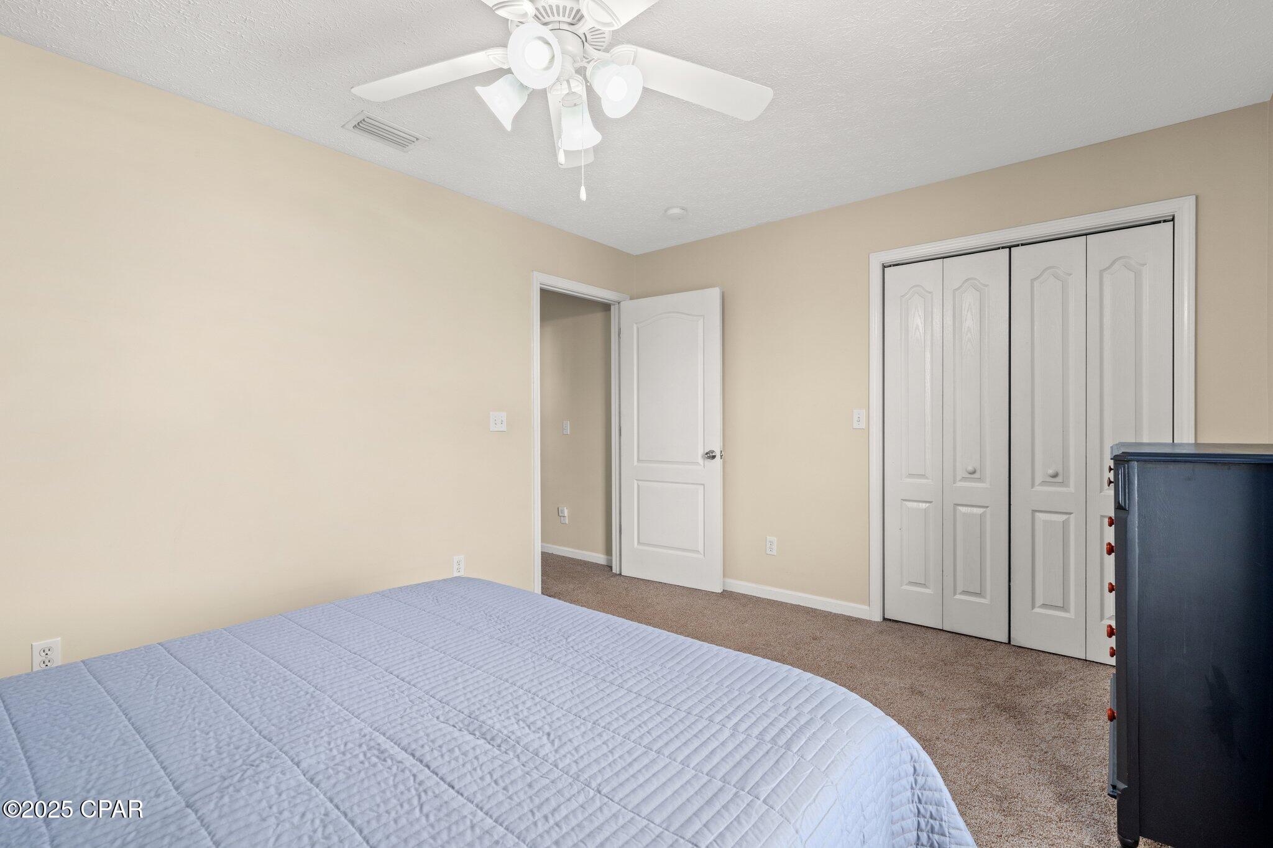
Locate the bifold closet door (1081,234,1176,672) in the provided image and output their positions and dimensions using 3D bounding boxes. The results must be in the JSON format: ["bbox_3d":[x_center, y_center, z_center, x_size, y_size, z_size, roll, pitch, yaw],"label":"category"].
[{"bbox_3d":[2.257,0.119,2.599,0.295,2.009,0.036,0,1,39],"label":"bifold closet door"}]

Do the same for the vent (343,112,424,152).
[{"bbox_3d":[-1.089,-1.259,2.466,0.200,0.015,0.298,0,1,39],"label":"vent"}]

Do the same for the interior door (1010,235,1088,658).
[{"bbox_3d":[2.026,0.118,2.785,0.296,2.009,0.036,0,1,39],"label":"interior door"}]

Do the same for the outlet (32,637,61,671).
[{"bbox_3d":[-1.979,0.786,1.899,0.008,0.114,0.070,0,1,39],"label":"outlet"}]

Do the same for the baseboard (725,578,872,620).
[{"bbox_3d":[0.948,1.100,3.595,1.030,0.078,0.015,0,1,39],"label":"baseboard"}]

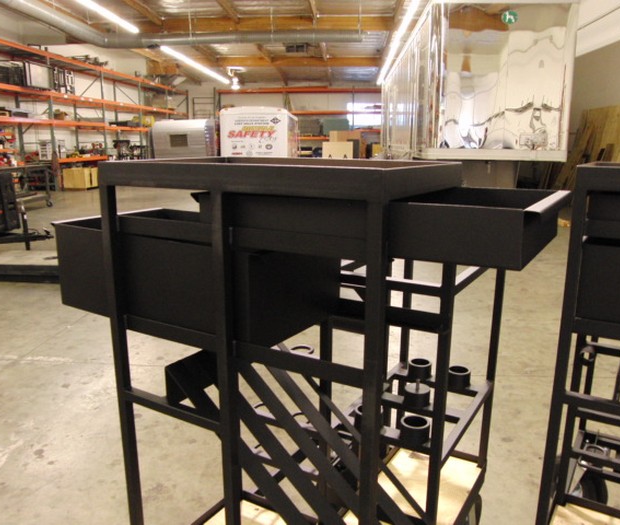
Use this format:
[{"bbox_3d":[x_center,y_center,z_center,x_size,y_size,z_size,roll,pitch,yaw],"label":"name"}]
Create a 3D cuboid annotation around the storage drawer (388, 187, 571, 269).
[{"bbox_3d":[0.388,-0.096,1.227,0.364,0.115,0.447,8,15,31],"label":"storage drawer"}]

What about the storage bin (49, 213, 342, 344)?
[{"bbox_3d":[-0.381,0.015,1.752,0.819,0.287,0.458,8,15,31],"label":"storage bin"}]

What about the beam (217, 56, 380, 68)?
[{"bbox_3d":[-0.510,-8.970,23.581,7.284,0.430,0.150,1,13,5],"label":"beam"}]

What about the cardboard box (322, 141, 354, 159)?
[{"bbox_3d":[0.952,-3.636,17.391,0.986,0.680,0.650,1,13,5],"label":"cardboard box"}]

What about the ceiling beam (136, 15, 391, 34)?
[{"bbox_3d":[-1.567,-7.634,16.929,8.234,0.434,0.150,1,13,5],"label":"ceiling beam"}]

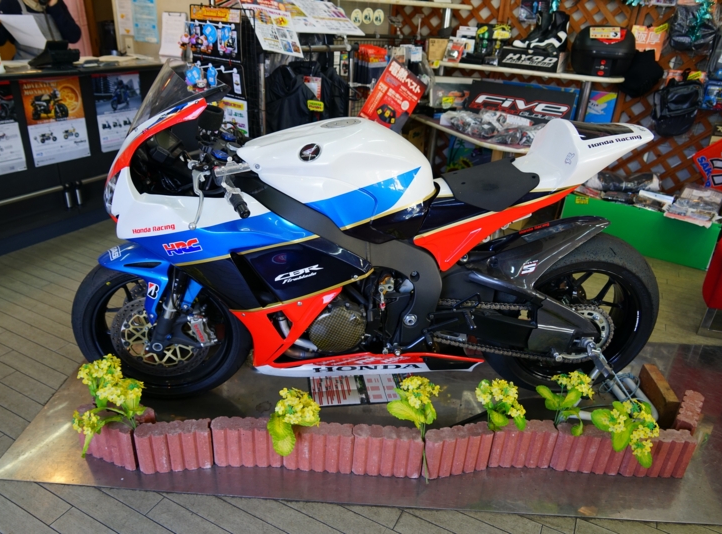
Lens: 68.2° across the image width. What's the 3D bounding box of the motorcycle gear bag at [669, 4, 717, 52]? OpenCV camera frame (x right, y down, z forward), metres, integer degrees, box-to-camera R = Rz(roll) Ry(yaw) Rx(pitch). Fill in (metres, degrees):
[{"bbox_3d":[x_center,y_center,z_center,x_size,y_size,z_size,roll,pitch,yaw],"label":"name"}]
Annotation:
[{"bbox_3d":[2.039,-1.463,3.272,0.250,0.260,0.140,15,28,23],"label":"motorcycle gear bag"}]

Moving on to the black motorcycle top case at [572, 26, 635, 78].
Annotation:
[{"bbox_3d":[1.631,-1.441,3.573,0.385,0.295,0.360,15,28,23],"label":"black motorcycle top case"}]

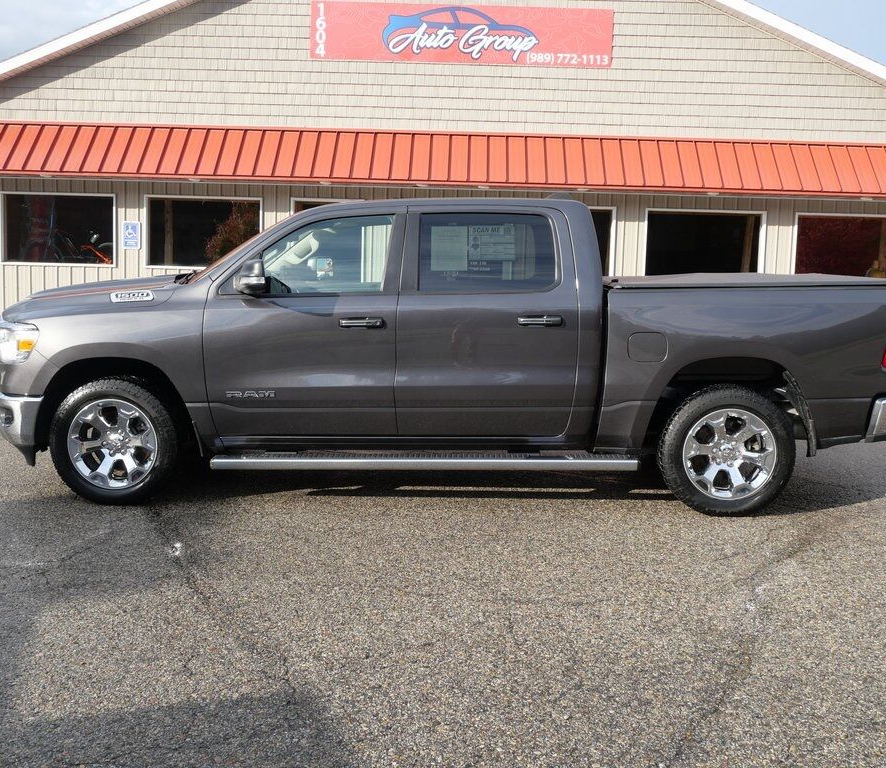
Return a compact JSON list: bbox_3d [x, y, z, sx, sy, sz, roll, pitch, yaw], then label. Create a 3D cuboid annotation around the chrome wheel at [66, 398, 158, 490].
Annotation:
[{"bbox_3d":[-1.981,0.352,6.122,0.550,0.550,0.210,0,6,2],"label":"chrome wheel"}]

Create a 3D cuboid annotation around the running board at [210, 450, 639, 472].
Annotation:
[{"bbox_3d":[-0.115,0.458,6.008,2.522,0.088,0.180,0,6,2],"label":"running board"}]

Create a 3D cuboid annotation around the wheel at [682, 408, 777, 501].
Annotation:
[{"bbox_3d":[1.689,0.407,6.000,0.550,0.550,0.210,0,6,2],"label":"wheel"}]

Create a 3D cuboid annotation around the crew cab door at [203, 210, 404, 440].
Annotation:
[{"bbox_3d":[-0.819,-0.373,6.016,1.186,1.352,0.260,0,6,2],"label":"crew cab door"}]

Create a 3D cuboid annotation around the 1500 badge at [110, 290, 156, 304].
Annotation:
[{"bbox_3d":[-1.871,-0.524,6.057,0.272,0.068,0.020,0,-14,2],"label":"1500 badge"}]

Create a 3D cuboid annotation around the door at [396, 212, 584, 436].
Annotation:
[{"bbox_3d":[0.256,-0.377,5.978,1.084,1.359,0.260,0,6,2],"label":"door"}]

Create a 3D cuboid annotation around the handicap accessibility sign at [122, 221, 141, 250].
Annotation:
[{"bbox_3d":[-5.229,-2.494,16.900,0.305,0.460,0.015,2,6,2],"label":"handicap accessibility sign"}]

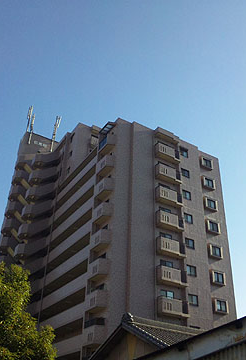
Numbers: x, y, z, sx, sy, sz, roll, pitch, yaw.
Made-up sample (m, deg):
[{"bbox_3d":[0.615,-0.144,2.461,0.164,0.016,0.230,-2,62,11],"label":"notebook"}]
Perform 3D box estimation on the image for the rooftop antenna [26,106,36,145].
[{"bbox_3d":[-15.066,-9.020,63.450,0.850,6.900,0.800,20,-36,-26],"label":"rooftop antenna"}]

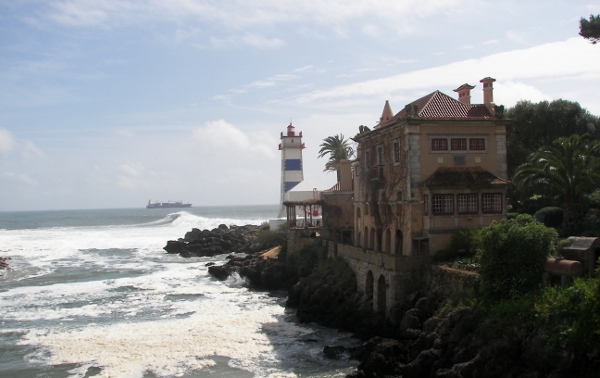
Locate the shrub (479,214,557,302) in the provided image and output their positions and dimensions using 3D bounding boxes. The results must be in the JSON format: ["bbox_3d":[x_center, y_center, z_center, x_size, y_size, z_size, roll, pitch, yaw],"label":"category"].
[{"bbox_3d":[14.291,4.567,41.000,4.900,5.500,4.600,-2,-1,19],"label":"shrub"}]

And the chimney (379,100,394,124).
[{"bbox_3d":[8.581,-7.562,61.686,1.300,2.350,1.300,-1,-1,-15],"label":"chimney"}]

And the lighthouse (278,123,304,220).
[{"bbox_3d":[-1.575,-3.821,131.000,5.400,20.200,5.400,-1,-1,-7],"label":"lighthouse"}]

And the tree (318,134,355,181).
[{"bbox_3d":[5.210,-1.861,86.000,5.900,11.400,5.900,-1,-1,0],"label":"tree"}]

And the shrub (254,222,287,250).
[{"bbox_3d":[-5.034,7.841,103.000,5.600,4.600,5.000,-1,-1,0],"label":"shrub"}]

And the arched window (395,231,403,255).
[{"bbox_3d":[8.665,4.668,54.340,0.300,2.200,1.200,-1,-1,-15],"label":"arched window"}]

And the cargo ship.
[{"bbox_3d":[-564.663,67.067,2700.000,198.000,32.000,28.000,-1,-1,0],"label":"cargo ship"}]

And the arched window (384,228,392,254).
[{"bbox_3d":[8.063,4.796,56.784,0.300,2.250,1.200,-1,-1,-15],"label":"arched window"}]

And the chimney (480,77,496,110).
[{"bbox_3d":[17.556,-8.895,58.118,1.050,3.000,1.050,0,-2,-38],"label":"chimney"}]

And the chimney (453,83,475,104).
[{"bbox_3d":[15.524,-9.022,59.137,1.500,2.000,1.500,-2,-2,38],"label":"chimney"}]

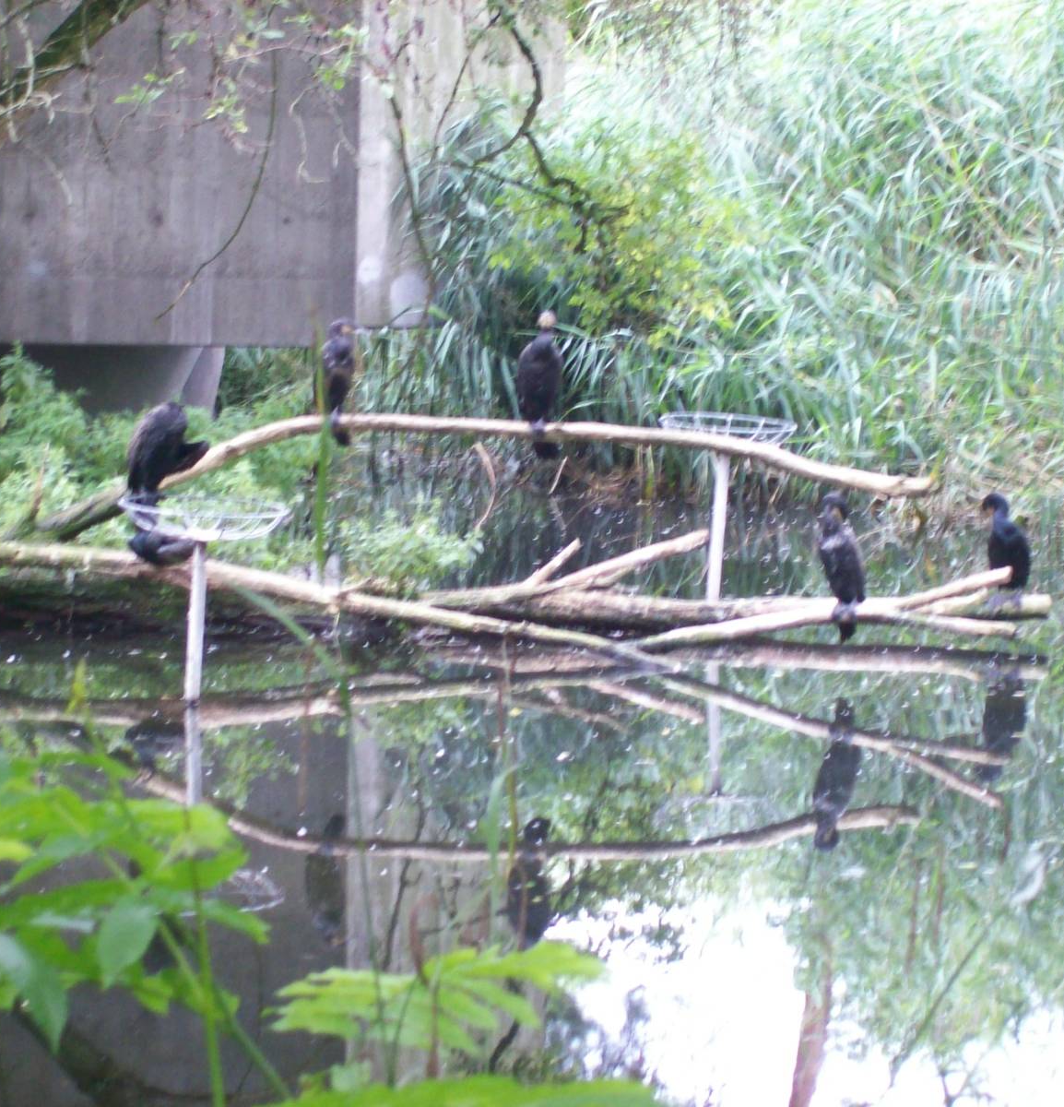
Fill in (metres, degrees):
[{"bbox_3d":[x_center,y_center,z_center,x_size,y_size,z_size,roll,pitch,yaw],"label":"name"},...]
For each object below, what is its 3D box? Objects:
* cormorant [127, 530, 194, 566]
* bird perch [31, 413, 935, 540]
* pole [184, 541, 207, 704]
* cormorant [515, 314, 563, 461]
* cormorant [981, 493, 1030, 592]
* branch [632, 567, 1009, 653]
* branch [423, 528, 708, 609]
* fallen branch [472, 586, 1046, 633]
[{"bbox_3d":[-1.742,-0.024,21.600,0.330,0.180,0.200,-1,4,-24],"label":"cormorant"},{"bbox_3d":[-0.239,-0.375,22.500,4.400,0.640,0.330,1,3,0],"label":"bird perch"},{"bbox_3d":[-1.360,0.277,18.600,0.055,0.660,0.055,3,3,0],"label":"pole"},{"bbox_3d":[0.037,-0.825,22.500,0.220,0.720,0.330,2,3,7],"label":"cormorant"},{"bbox_3d":[2.388,-0.009,23.200,0.230,0.600,0.320,4,5,41],"label":"cormorant"},{"bbox_3d":[1.266,0.313,20.300,2.006,0.340,0.350,-7,-2,37],"label":"branch"},{"bbox_3d":[0.174,0.059,22.825,1.471,0.200,0.200,-12,7,-14],"label":"branch"},{"bbox_3d":[1.123,0.275,22.600,2.830,0.190,0.190,-1,4,0],"label":"fallen branch"}]

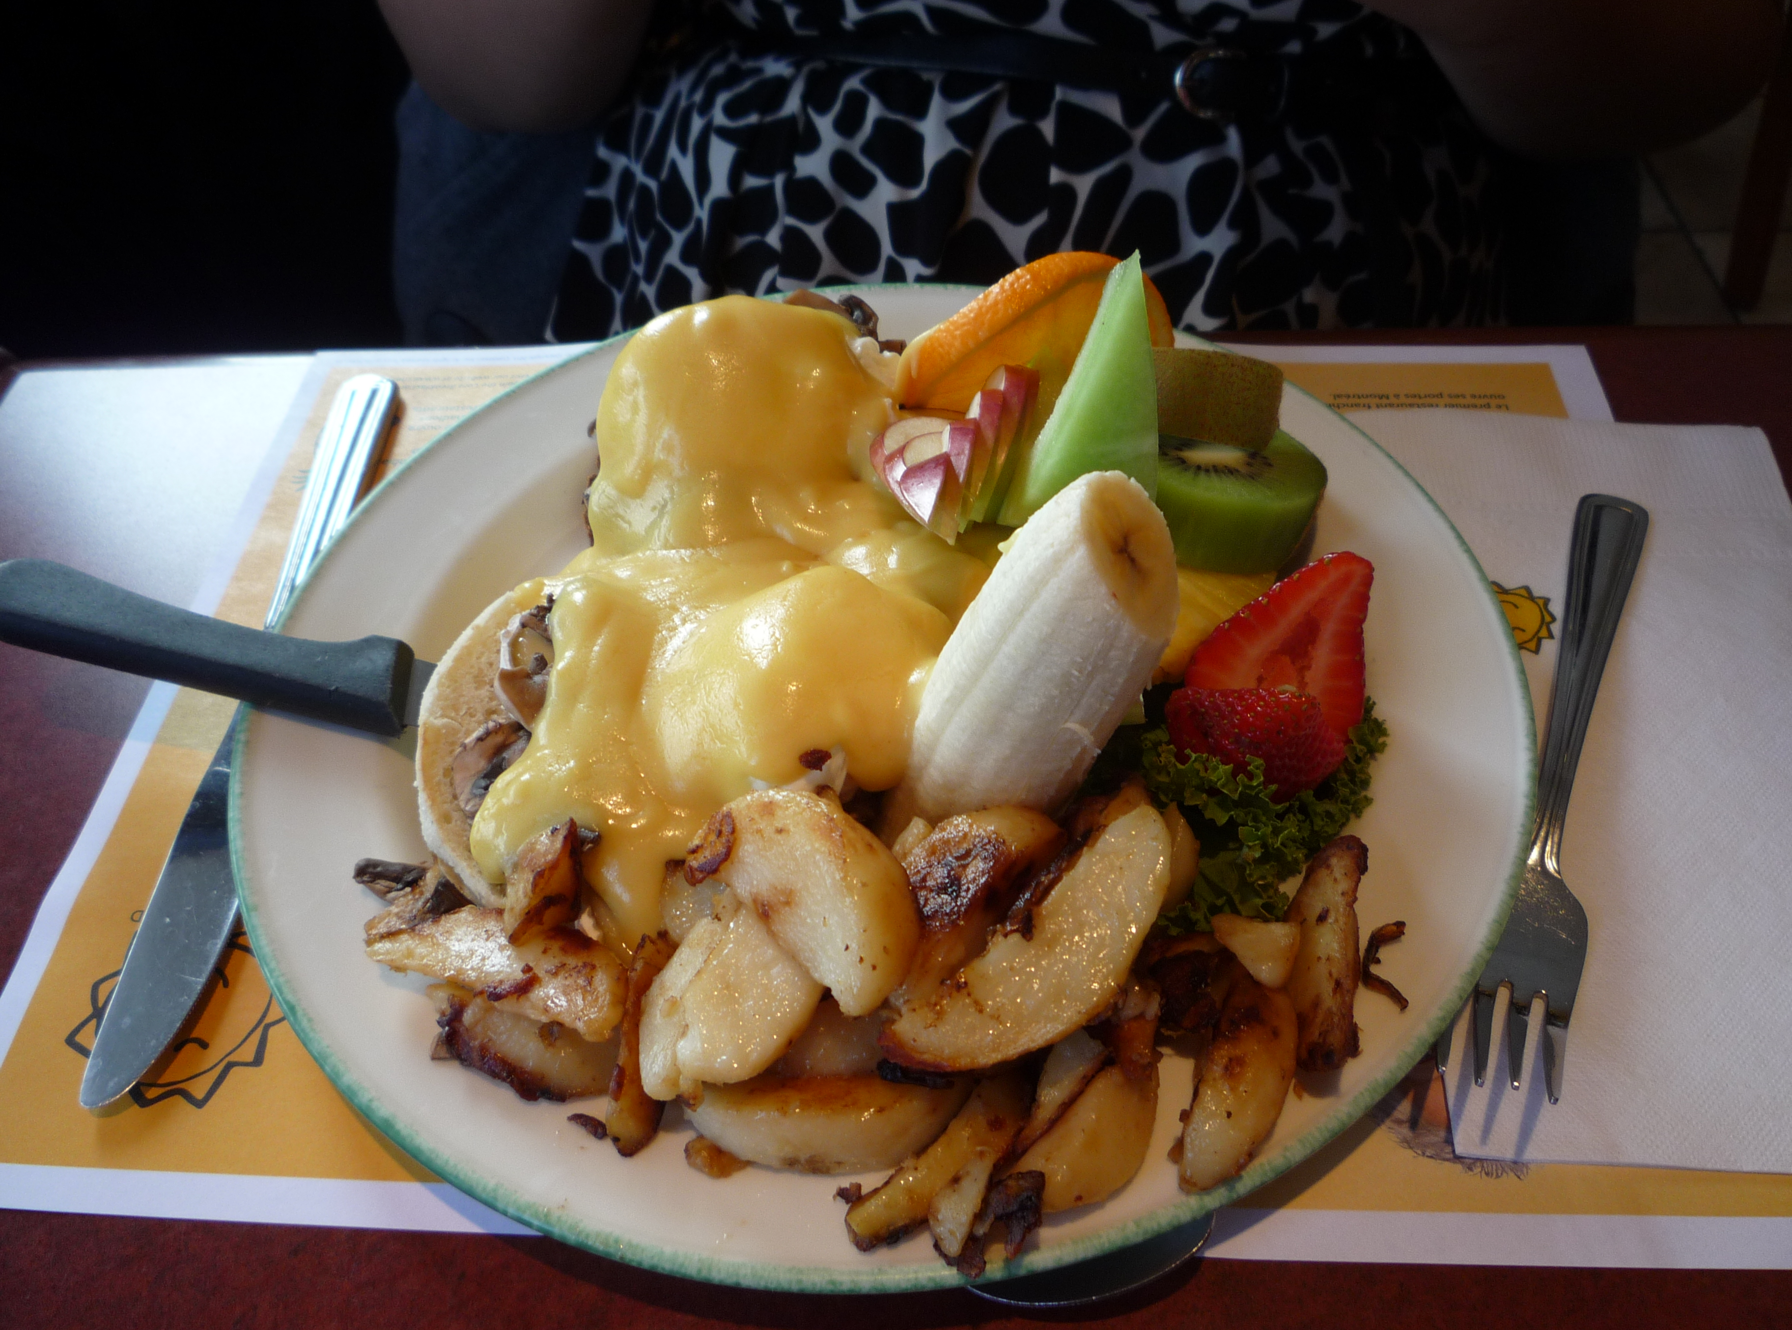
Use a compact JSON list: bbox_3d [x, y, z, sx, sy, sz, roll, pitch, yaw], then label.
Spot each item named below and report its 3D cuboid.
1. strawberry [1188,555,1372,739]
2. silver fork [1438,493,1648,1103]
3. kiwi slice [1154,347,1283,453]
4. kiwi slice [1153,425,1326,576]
[{"bbox_3d":[0.082,-0.005,0.325,0.038,0.045,0.018,30,17,12],"label":"strawberry"},{"bbox_3d":[0.139,0.016,0.323,0.023,0.019,0.175,17,51,18],"label":"silver fork"},{"bbox_3d":[0.069,-0.064,0.372,0.049,0.022,0.047,10,11,9],"label":"kiwi slice"},{"bbox_3d":[0.071,-0.038,0.354,0.052,0.020,0.050,9,31,10],"label":"kiwi slice"}]

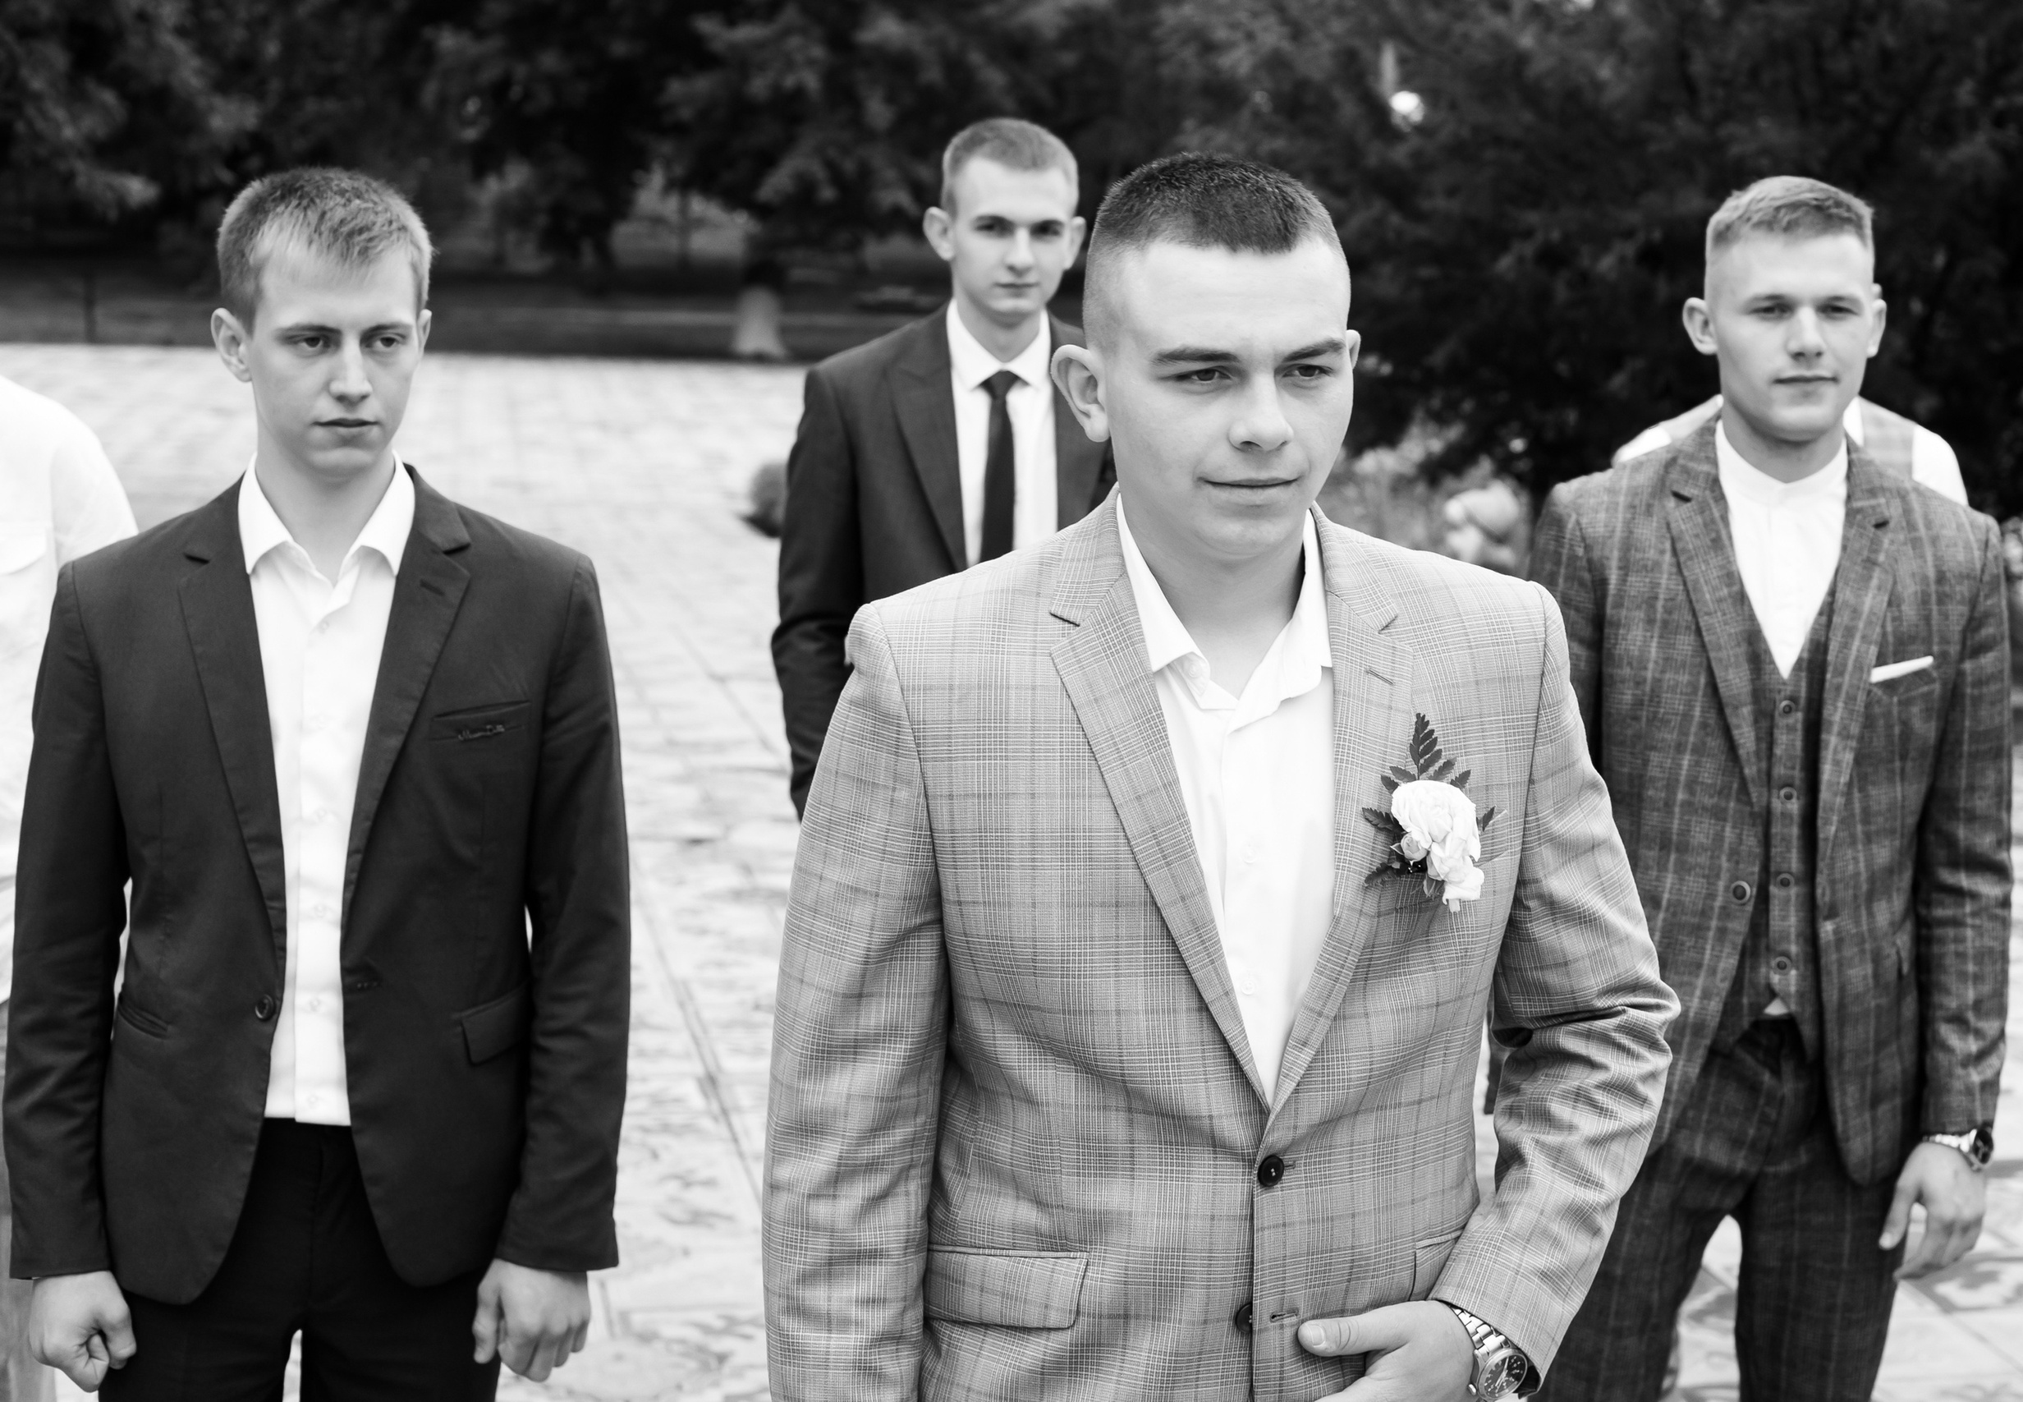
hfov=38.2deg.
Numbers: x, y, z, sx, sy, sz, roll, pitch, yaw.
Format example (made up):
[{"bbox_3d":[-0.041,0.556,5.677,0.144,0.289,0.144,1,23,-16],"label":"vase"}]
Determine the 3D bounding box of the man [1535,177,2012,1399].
[{"bbox_3d":[0.730,0.381,2.885,0.530,1.785,0.330,2,9,13],"label":"man"}]

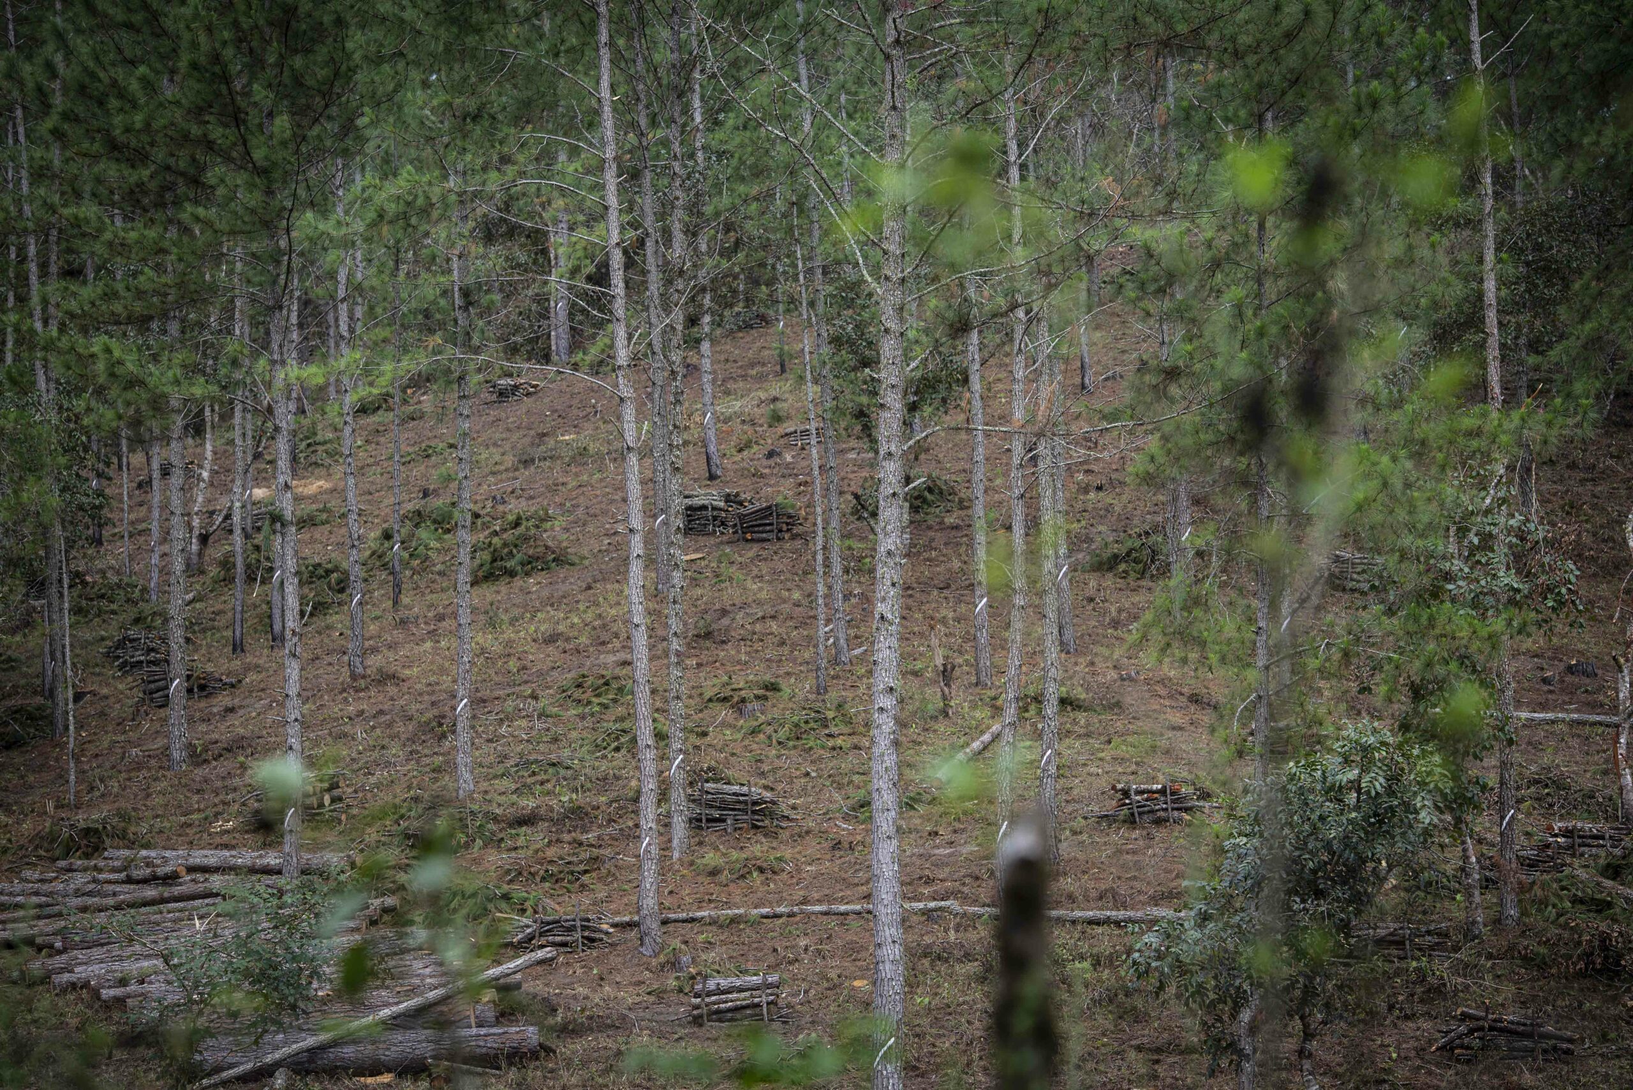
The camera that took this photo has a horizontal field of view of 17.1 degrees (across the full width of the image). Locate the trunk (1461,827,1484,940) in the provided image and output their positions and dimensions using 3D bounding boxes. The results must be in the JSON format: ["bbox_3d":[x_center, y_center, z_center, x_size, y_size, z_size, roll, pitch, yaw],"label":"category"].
[{"bbox_3d":[8.431,4.343,70.066,0.213,1.480,0.213,-5,-5,7],"label":"trunk"}]

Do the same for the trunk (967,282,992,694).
[{"bbox_3d":[2.500,-0.941,84.000,0.270,6.270,0.250,-2,-3,0],"label":"trunk"}]

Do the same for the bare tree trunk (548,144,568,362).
[{"bbox_3d":[-6.717,-7.540,142.258,0.317,5.752,0.317,0,-5,-3],"label":"bare tree trunk"}]

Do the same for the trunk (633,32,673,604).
[{"bbox_3d":[-2.986,-4.078,98.000,0.290,10.040,0.260,-3,-3,0],"label":"trunk"}]

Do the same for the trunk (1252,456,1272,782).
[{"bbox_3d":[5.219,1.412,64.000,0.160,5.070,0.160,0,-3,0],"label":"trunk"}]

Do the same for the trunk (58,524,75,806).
[{"bbox_3d":[-12.557,2.004,91.212,0.107,4.742,0.107,-3,-5,-8],"label":"trunk"}]

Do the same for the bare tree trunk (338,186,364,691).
[{"bbox_3d":[-8.595,-2.209,100.423,0.282,9.452,0.282,-1,-5,-5],"label":"bare tree trunk"}]

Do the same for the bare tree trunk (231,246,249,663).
[{"bbox_3d":[-9.862,-1.543,93.000,0.210,6.900,0.200,0,-3,0],"label":"bare tree trunk"}]

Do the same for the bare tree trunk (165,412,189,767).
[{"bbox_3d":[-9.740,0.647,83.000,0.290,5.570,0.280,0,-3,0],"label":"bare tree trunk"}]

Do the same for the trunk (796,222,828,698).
[{"bbox_3d":[-0.095,-1.498,94.372,0.188,8.301,0.188,-2,-5,0],"label":"trunk"}]

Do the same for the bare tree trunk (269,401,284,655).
[{"bbox_3d":[-10.330,-0.384,104.216,0.220,4.808,0.220,0,-5,-6],"label":"bare tree trunk"}]

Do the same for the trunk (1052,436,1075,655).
[{"bbox_3d":[4.321,0.008,95.173,0.245,3.855,0.245,-2,-5,3],"label":"trunk"}]

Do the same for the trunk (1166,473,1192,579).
[{"bbox_3d":[6.654,-0.094,99.108,0.256,2.402,0.256,0,-5,4],"label":"trunk"}]

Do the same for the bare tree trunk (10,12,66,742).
[{"bbox_3d":[-12.499,-2.721,87.000,0.250,11.680,0.230,-4,-3,0],"label":"bare tree trunk"}]

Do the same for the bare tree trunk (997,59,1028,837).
[{"bbox_3d":[2.328,-0.648,66.000,0.270,10.600,0.200,1,-3,0],"label":"bare tree trunk"}]

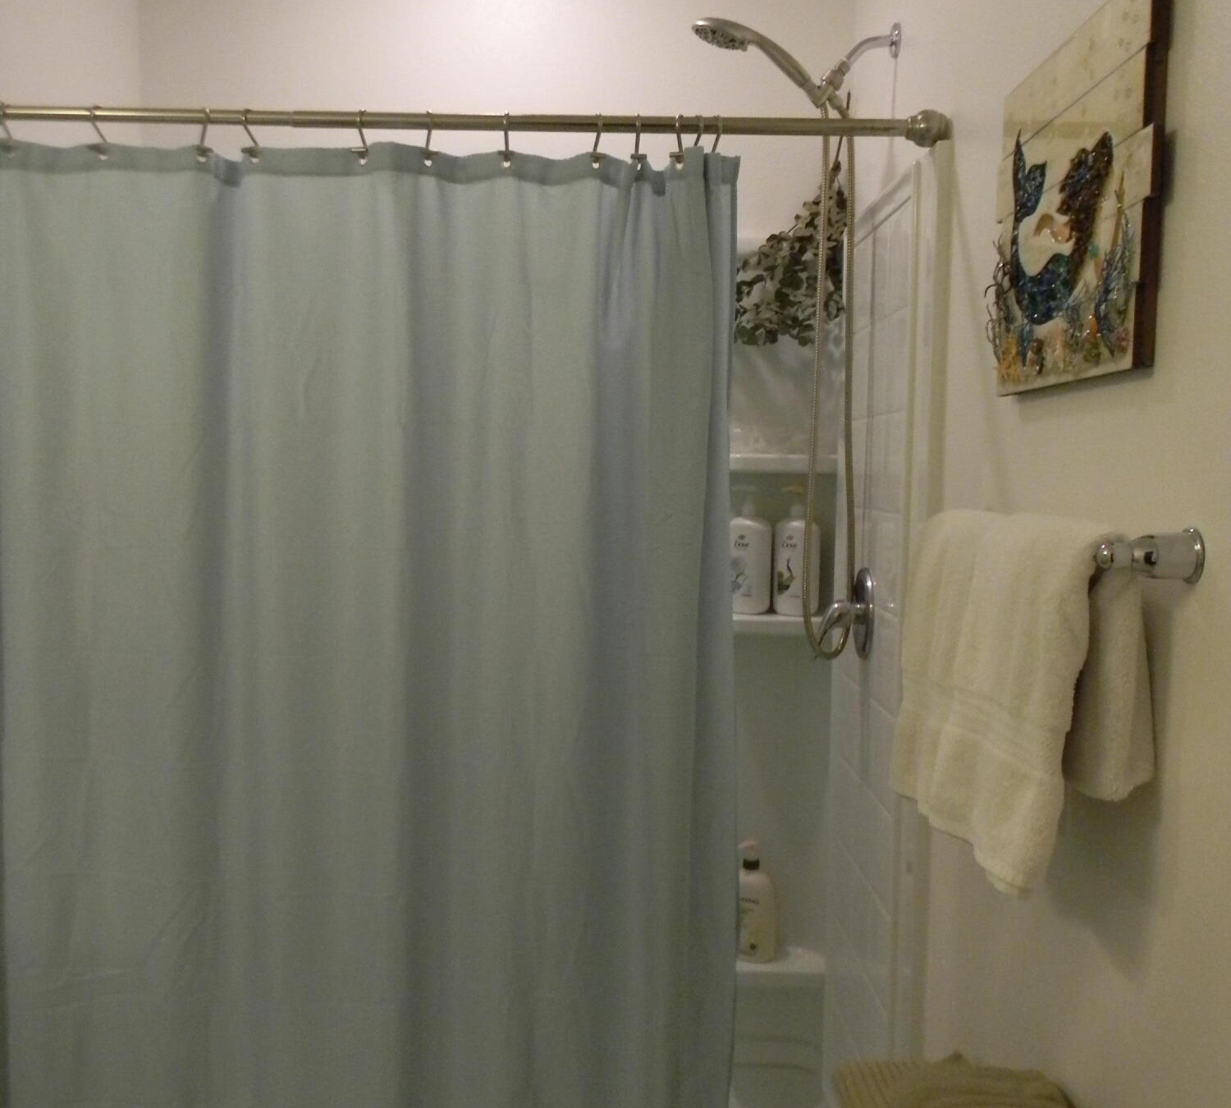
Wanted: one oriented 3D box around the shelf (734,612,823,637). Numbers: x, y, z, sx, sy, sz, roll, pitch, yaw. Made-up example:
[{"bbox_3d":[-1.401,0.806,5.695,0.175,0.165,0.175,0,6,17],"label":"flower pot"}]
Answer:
[{"bbox_3d":[0.332,0.149,2.824,0.235,0.034,0.115,1,4,-1],"label":"shelf"}]

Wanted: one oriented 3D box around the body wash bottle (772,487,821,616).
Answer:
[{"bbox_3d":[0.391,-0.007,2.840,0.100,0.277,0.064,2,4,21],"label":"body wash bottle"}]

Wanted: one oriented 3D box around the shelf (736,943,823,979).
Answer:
[{"bbox_3d":[0.329,0.890,2.870,0.225,0.034,0.115,1,4,-1],"label":"shelf"}]

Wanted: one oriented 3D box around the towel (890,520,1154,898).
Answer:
[{"bbox_3d":[0.425,0.138,1.482,0.105,0.360,0.555,1,4,-1],"label":"towel"}]

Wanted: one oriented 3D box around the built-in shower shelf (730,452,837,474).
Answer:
[{"bbox_3d":[0.338,-0.192,2.803,0.240,0.035,0.115,1,4,-1],"label":"built-in shower shelf"}]

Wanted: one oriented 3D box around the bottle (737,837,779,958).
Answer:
[{"bbox_3d":[0.298,0.745,2.871,0.103,0.258,0.066,3,4,24],"label":"bottle"}]

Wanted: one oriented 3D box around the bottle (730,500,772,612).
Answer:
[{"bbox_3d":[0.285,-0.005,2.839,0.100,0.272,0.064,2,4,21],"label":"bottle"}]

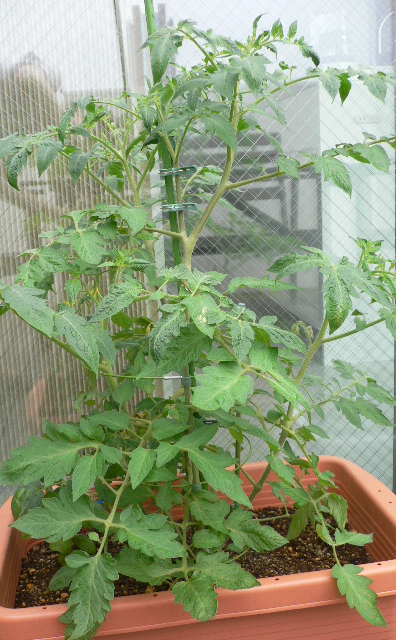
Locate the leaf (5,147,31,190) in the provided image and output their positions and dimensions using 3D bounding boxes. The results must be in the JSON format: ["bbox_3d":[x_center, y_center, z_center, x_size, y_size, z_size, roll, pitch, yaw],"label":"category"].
[{"bbox_3d":[-0.264,-0.221,0.945,0.030,0.064,0.020,8,-9,15],"label":"leaf"}]

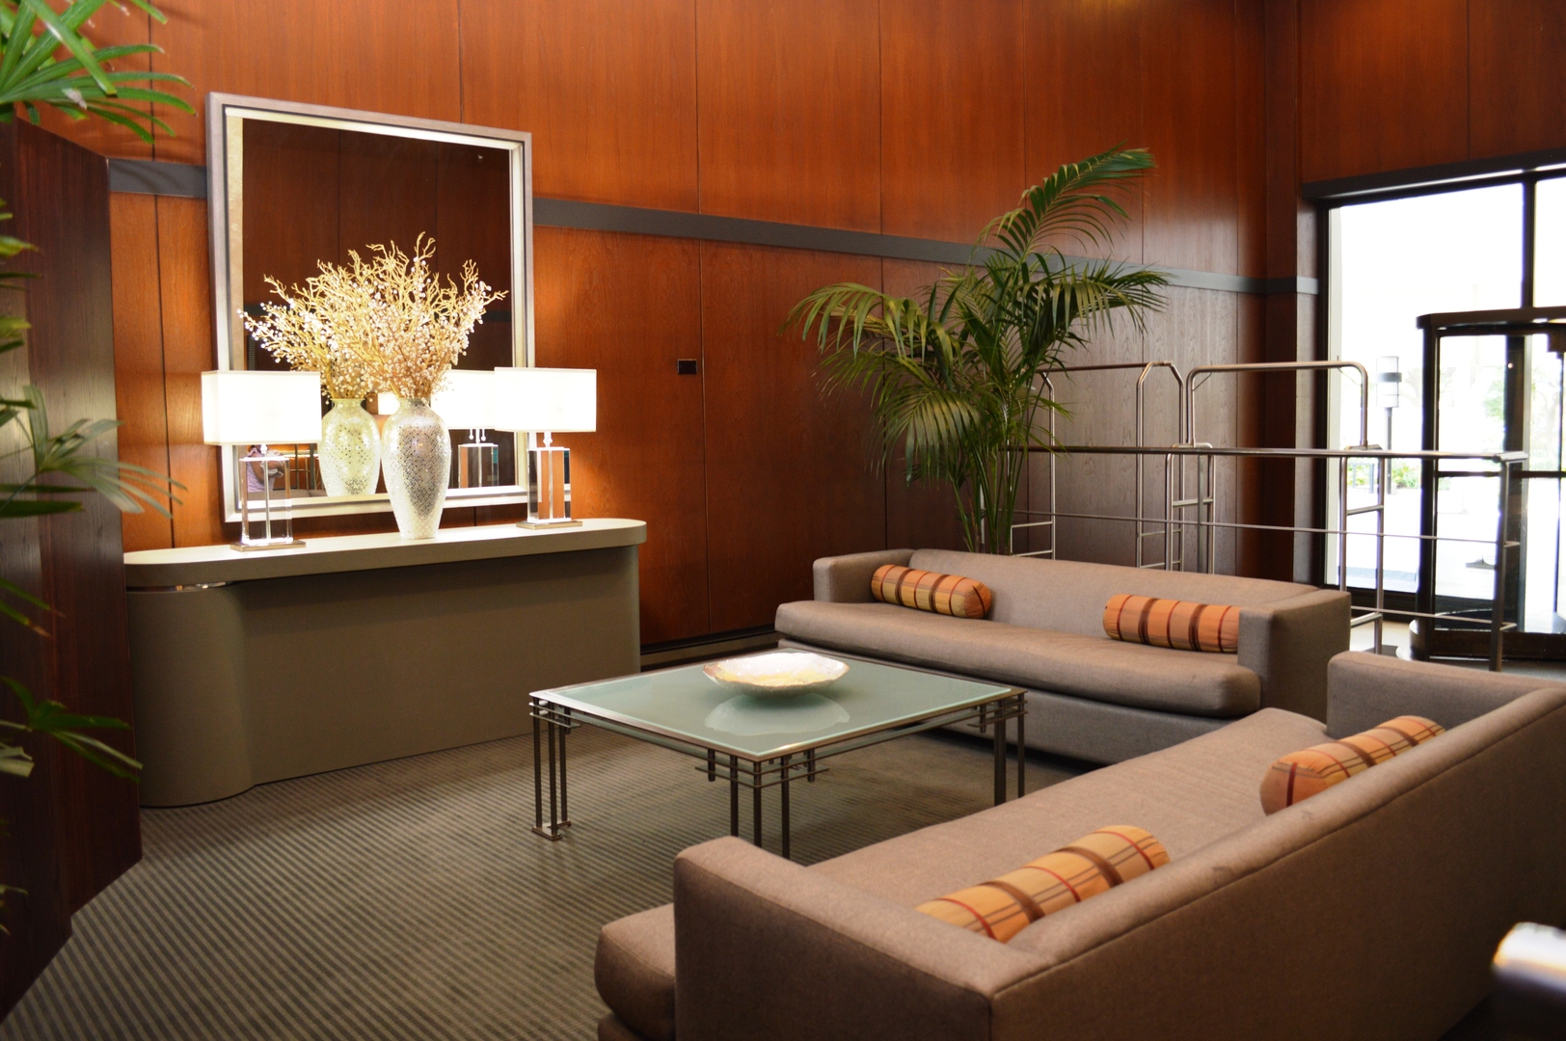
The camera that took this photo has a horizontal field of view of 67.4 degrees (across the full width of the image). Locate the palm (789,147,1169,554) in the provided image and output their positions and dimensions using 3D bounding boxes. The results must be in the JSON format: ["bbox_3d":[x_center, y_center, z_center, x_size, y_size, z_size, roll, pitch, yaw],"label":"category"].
[{"bbox_3d":[1.016,-0.555,5.999,1.400,2.579,1.500,-5,6,-39],"label":"palm"}]

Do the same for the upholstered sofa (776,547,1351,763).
[{"bbox_3d":[1.001,0.530,4.718,0.831,0.620,2.189,-5,6,-39],"label":"upholstered sofa"}]

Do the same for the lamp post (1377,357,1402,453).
[{"bbox_3d":[10.602,-1.667,20.500,0.420,2.394,0.420,-5,6,-39],"label":"lamp post"}]

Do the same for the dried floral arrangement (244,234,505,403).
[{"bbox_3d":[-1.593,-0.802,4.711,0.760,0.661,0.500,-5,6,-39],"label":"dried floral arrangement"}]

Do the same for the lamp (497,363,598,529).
[{"bbox_3d":[-1.016,-0.305,5.016,0.377,0.666,0.267,-5,6,-39],"label":"lamp"}]

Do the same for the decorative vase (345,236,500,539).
[{"bbox_3d":[-1.430,-0.528,4.665,0.460,1.174,0.460,-5,6,-39],"label":"decorative vase"}]

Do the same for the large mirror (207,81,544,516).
[{"bbox_3d":[-1.671,-0.873,4.938,1.356,1.651,0.070,-5,6,-39],"label":"large mirror"}]

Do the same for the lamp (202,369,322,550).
[{"bbox_3d":[-1.901,-0.219,4.303,0.362,0.646,0.267,-5,6,-39],"label":"lamp"}]

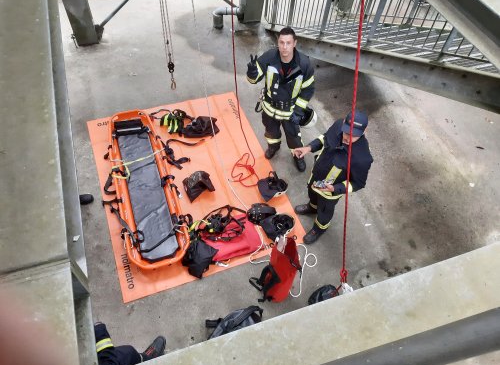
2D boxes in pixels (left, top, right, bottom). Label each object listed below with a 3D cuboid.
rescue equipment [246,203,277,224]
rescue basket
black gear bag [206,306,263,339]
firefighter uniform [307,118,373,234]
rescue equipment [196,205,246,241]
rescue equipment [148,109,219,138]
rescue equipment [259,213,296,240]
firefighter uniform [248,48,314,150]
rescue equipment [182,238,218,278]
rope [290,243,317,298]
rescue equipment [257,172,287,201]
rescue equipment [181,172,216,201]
[{"bbox_3d":[0.139,0.352,4.286,0.330,0.200,0.260,-10,58,-12],"label":"rescue equipment"},{"bbox_3d":[-1.232,0.008,4.383,0.660,0.210,2.160,-13,59,-13],"label":"rescue basket"},{"bbox_3d":[-0.098,1.377,3.552,0.520,0.260,0.300,-26,62,-20],"label":"black gear bag"},{"bbox_3d":[0.786,0.010,3.751,0.480,1.450,0.580,-28,63,-21],"label":"firefighter uniform"},{"bbox_3d":[-0.298,0.452,4.147,0.500,0.170,0.380,-15,59,-14],"label":"rescue equipment"},{"bbox_3d":[-0.856,-0.797,4.996,0.920,0.150,0.330,12,56,3],"label":"rescue equipment"},{"bbox_3d":[0.308,0.492,4.208,0.380,0.200,0.280,-10,58,-12],"label":"rescue equipment"},{"bbox_3d":[0.308,-0.810,4.252,0.680,1.450,0.420,8,56,0],"label":"firefighter uniform"},{"bbox_3d":[-0.534,0.792,3.937,0.340,0.200,0.400,-24,62,-19],"label":"rescue equipment"},{"bbox_3d":[0.549,0.952,4.022,0.250,0.050,0.580,17,57,7],"label":"rope"},{"bbox_3d":[0.274,0.066,4.487,0.370,0.200,0.290,-8,58,-10],"label":"rescue equipment"},{"bbox_3d":[-0.595,0.029,4.425,0.310,0.220,0.270,-24,62,-19],"label":"rescue equipment"}]

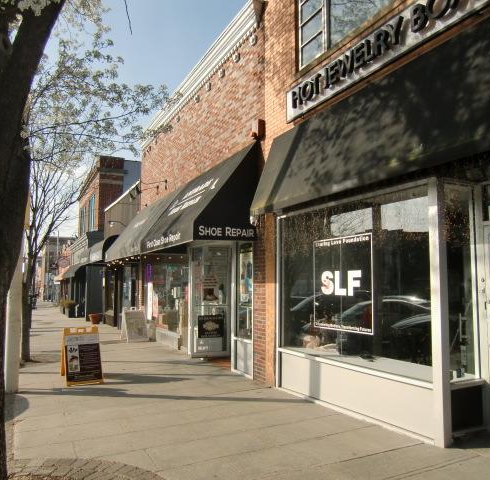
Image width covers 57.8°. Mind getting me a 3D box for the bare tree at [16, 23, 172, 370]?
[{"bbox_3d":[-4.152,-1.258,10.313,4.800,7.900,4.600,4,-7,-27],"label":"bare tree"}]

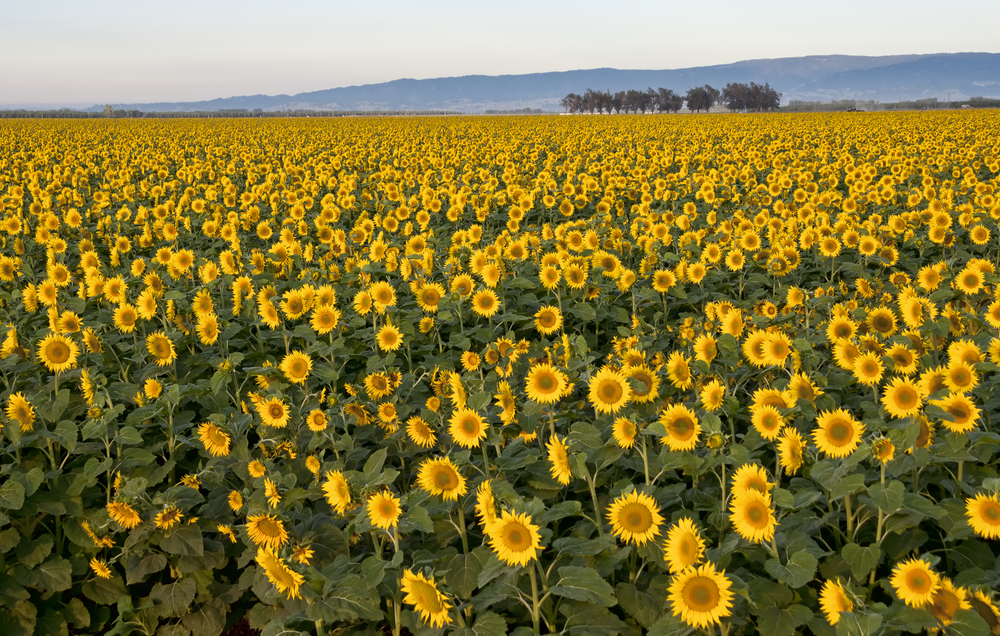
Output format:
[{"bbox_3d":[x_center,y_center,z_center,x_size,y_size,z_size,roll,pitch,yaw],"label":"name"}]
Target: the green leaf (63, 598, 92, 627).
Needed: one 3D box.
[{"bbox_3d":[-1.765,1.234,7.300,0.110,0.125,0.060,-1,7,-6],"label":"green leaf"}]

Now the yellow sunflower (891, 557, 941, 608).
[{"bbox_3d":[1.498,0.954,6.300,0.180,0.180,0.060,1,0,14],"label":"yellow sunflower"}]

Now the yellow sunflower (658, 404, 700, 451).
[{"bbox_3d":[0.850,0.515,8.300,0.223,0.228,0.082,3,6,28],"label":"yellow sunflower"}]

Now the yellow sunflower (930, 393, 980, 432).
[{"bbox_3d":[2.225,0.460,8.500,0.205,0.195,0.070,0,9,7],"label":"yellow sunflower"}]

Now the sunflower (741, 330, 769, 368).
[{"bbox_3d":[1.570,0.187,10.700,0.240,0.245,0.088,3,6,30],"label":"sunflower"}]

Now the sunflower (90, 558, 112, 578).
[{"bbox_3d":[-1.733,1.089,7.600,0.100,0.095,0.040,4,26,32],"label":"sunflower"}]

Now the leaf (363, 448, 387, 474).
[{"bbox_3d":[-0.575,0.657,8.000,0.100,0.115,0.060,2,7,17],"label":"leaf"}]

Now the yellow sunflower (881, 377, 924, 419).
[{"bbox_3d":[2.073,0.409,9.000,0.217,0.221,0.080,2,3,21],"label":"yellow sunflower"}]

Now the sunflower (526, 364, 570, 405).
[{"bbox_3d":[0.247,0.348,9.300,0.224,0.229,0.082,0,3,7],"label":"sunflower"}]

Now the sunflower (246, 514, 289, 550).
[{"bbox_3d":[-1.024,0.945,7.700,0.185,0.185,0.070,2,36,14],"label":"sunflower"}]

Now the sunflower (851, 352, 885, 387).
[{"bbox_3d":[2.277,0.312,10.800,0.205,0.215,0.070,3,1,22],"label":"sunflower"}]

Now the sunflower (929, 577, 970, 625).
[{"bbox_3d":[1.560,1.000,6.100,0.190,0.190,0.070,2,12,21],"label":"sunflower"}]

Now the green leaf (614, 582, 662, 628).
[{"bbox_3d":[0.539,1.119,6.800,0.190,0.190,0.060,1,-29,5],"label":"green leaf"}]

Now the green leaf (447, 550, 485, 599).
[{"bbox_3d":[-0.134,0.998,6.800,0.150,0.180,0.080,0,7,0],"label":"green leaf"}]

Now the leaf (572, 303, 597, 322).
[{"bbox_3d":[0.614,-0.040,12.700,0.175,0.060,0.170,1,49,8],"label":"leaf"}]

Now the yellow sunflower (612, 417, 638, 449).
[{"bbox_3d":[0.632,0.577,8.800,0.160,0.165,0.060,6,13,43],"label":"yellow sunflower"}]

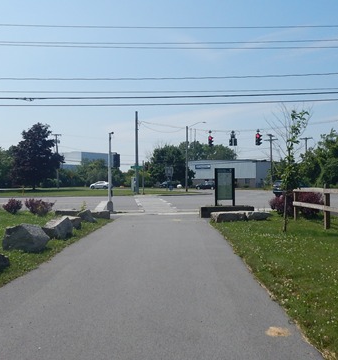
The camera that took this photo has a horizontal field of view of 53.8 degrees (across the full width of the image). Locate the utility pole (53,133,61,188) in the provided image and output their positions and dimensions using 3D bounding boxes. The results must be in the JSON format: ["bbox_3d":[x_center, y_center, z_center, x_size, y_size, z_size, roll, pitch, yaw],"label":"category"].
[{"bbox_3d":[-22.900,-3.730,68.000,1.900,11.100,0.500,0,0,0],"label":"utility pole"}]

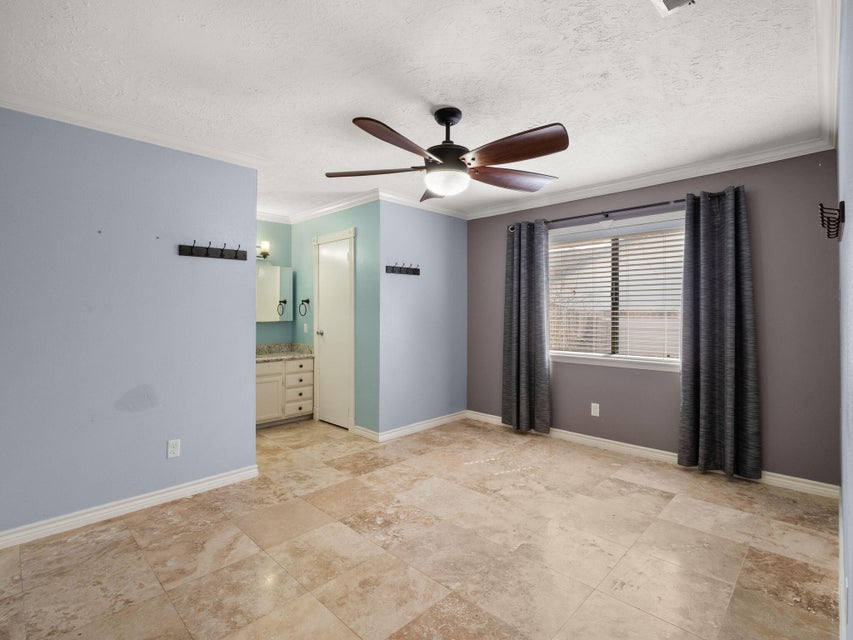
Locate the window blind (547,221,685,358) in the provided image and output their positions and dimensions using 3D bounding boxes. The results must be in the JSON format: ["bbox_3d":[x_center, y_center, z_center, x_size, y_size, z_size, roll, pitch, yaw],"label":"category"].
[{"bbox_3d":[1.678,-0.250,3.620,1.240,1.150,0.060,1,2,42],"label":"window blind"}]

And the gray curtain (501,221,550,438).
[{"bbox_3d":[1.031,0.067,4.075,0.500,2.150,0.140,1,2,42],"label":"gray curtain"}]

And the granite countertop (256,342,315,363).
[{"bbox_3d":[-1.965,0.383,4.397,1.250,0.160,0.540,-1,2,-44],"label":"granite countertop"}]

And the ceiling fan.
[{"bbox_3d":[0.108,-0.966,2.320,1.430,0.480,1.420,1,2,42],"label":"ceiling fan"}]

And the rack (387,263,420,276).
[{"bbox_3d":[-0.208,-0.521,4.013,0.452,0.110,0.065,-1,2,-44],"label":"rack"}]

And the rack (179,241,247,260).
[{"bbox_3d":[-1.488,-0.495,2.793,0.452,0.110,0.065,-1,2,-44],"label":"rack"}]

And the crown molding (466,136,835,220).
[{"bbox_3d":[1.578,-1.194,3.604,3.030,0.085,0.085,1,2,42],"label":"crown molding"}]

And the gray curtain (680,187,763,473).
[{"bbox_3d":[2.222,0.092,2.991,0.500,2.160,0.140,1,2,42],"label":"gray curtain"}]

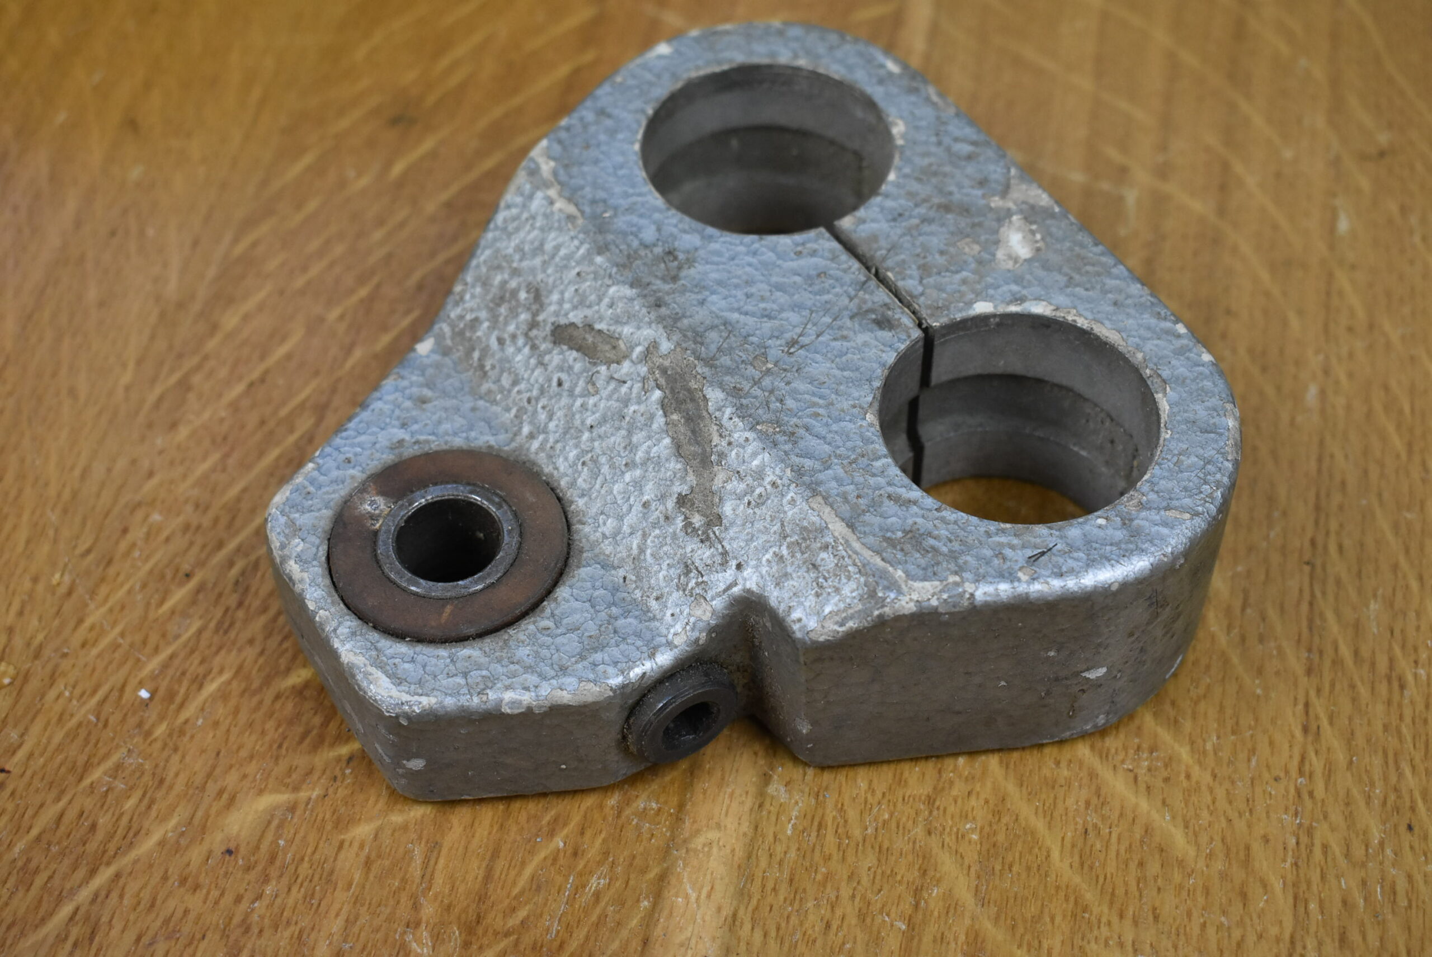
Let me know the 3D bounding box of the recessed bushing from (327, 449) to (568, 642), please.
[{"bbox_3d":[-0.031,0.013,0.260,0.028,0.016,0.028,-1,51,0],"label":"recessed bushing"}]

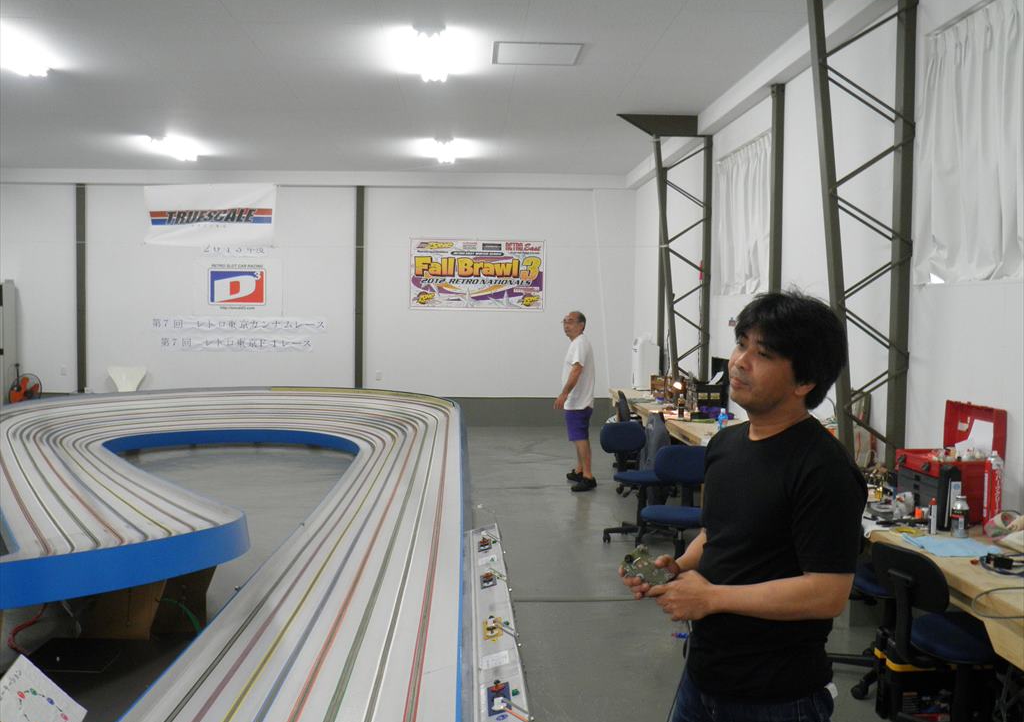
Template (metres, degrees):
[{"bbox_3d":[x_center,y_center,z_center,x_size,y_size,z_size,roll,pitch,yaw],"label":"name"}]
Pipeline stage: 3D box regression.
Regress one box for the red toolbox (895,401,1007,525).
[{"bbox_3d":[1.857,0.428,4.306,0.275,0.475,0.410,0,3,-7],"label":"red toolbox"}]

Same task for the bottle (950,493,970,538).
[{"bbox_3d":[1.747,0.598,3.934,0.068,0.166,0.068,0,3,-3],"label":"bottle"}]

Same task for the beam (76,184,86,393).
[{"bbox_3d":[-5.667,-0.923,13.235,0.125,2.779,0.110,0,3,-3],"label":"beam"}]

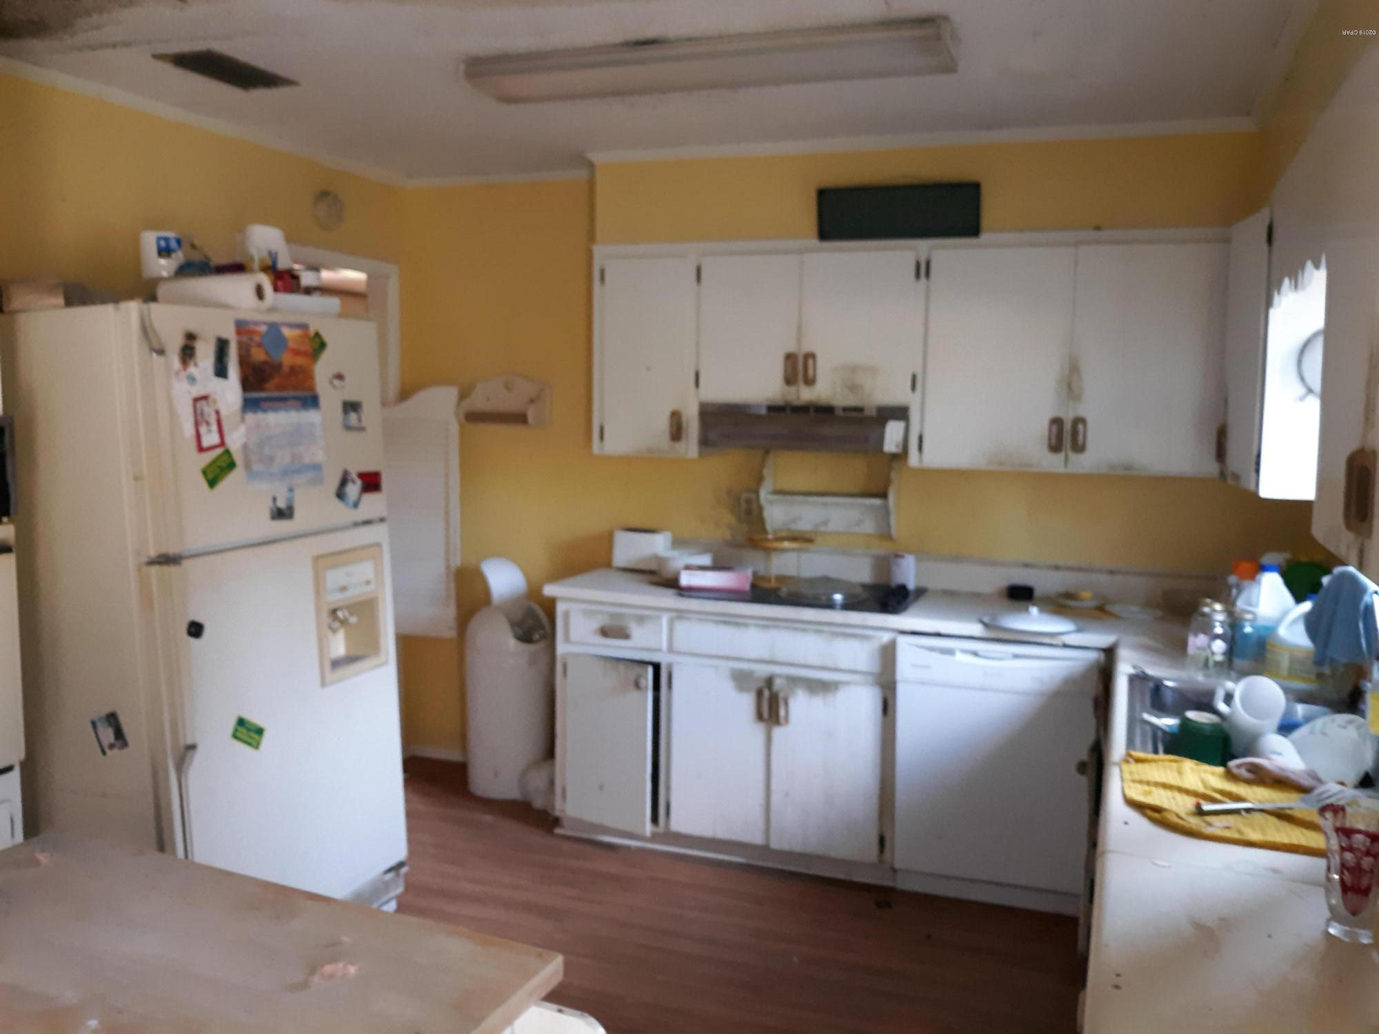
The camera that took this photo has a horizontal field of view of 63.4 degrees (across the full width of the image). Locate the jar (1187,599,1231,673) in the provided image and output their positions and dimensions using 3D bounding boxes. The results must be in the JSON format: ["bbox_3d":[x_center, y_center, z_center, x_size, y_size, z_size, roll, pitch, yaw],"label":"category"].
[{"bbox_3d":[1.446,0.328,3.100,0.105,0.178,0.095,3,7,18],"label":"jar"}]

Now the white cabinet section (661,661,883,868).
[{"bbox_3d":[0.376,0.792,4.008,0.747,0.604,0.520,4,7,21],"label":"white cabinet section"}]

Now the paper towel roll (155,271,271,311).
[{"bbox_3d":[-1.254,-0.586,2.950,0.285,0.102,0.102,3,7,18],"label":"paper towel roll"}]

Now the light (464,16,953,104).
[{"bbox_3d":[0.043,-1.136,2.812,1.225,0.064,0.262,3,7,18],"label":"light"}]

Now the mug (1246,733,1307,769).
[{"bbox_3d":[1.235,0.501,2.340,0.112,0.092,0.092,3,7,18],"label":"mug"}]

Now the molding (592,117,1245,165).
[{"bbox_3d":[0.671,-1.248,3.723,2.200,0.040,0.030,3,7,18],"label":"molding"}]

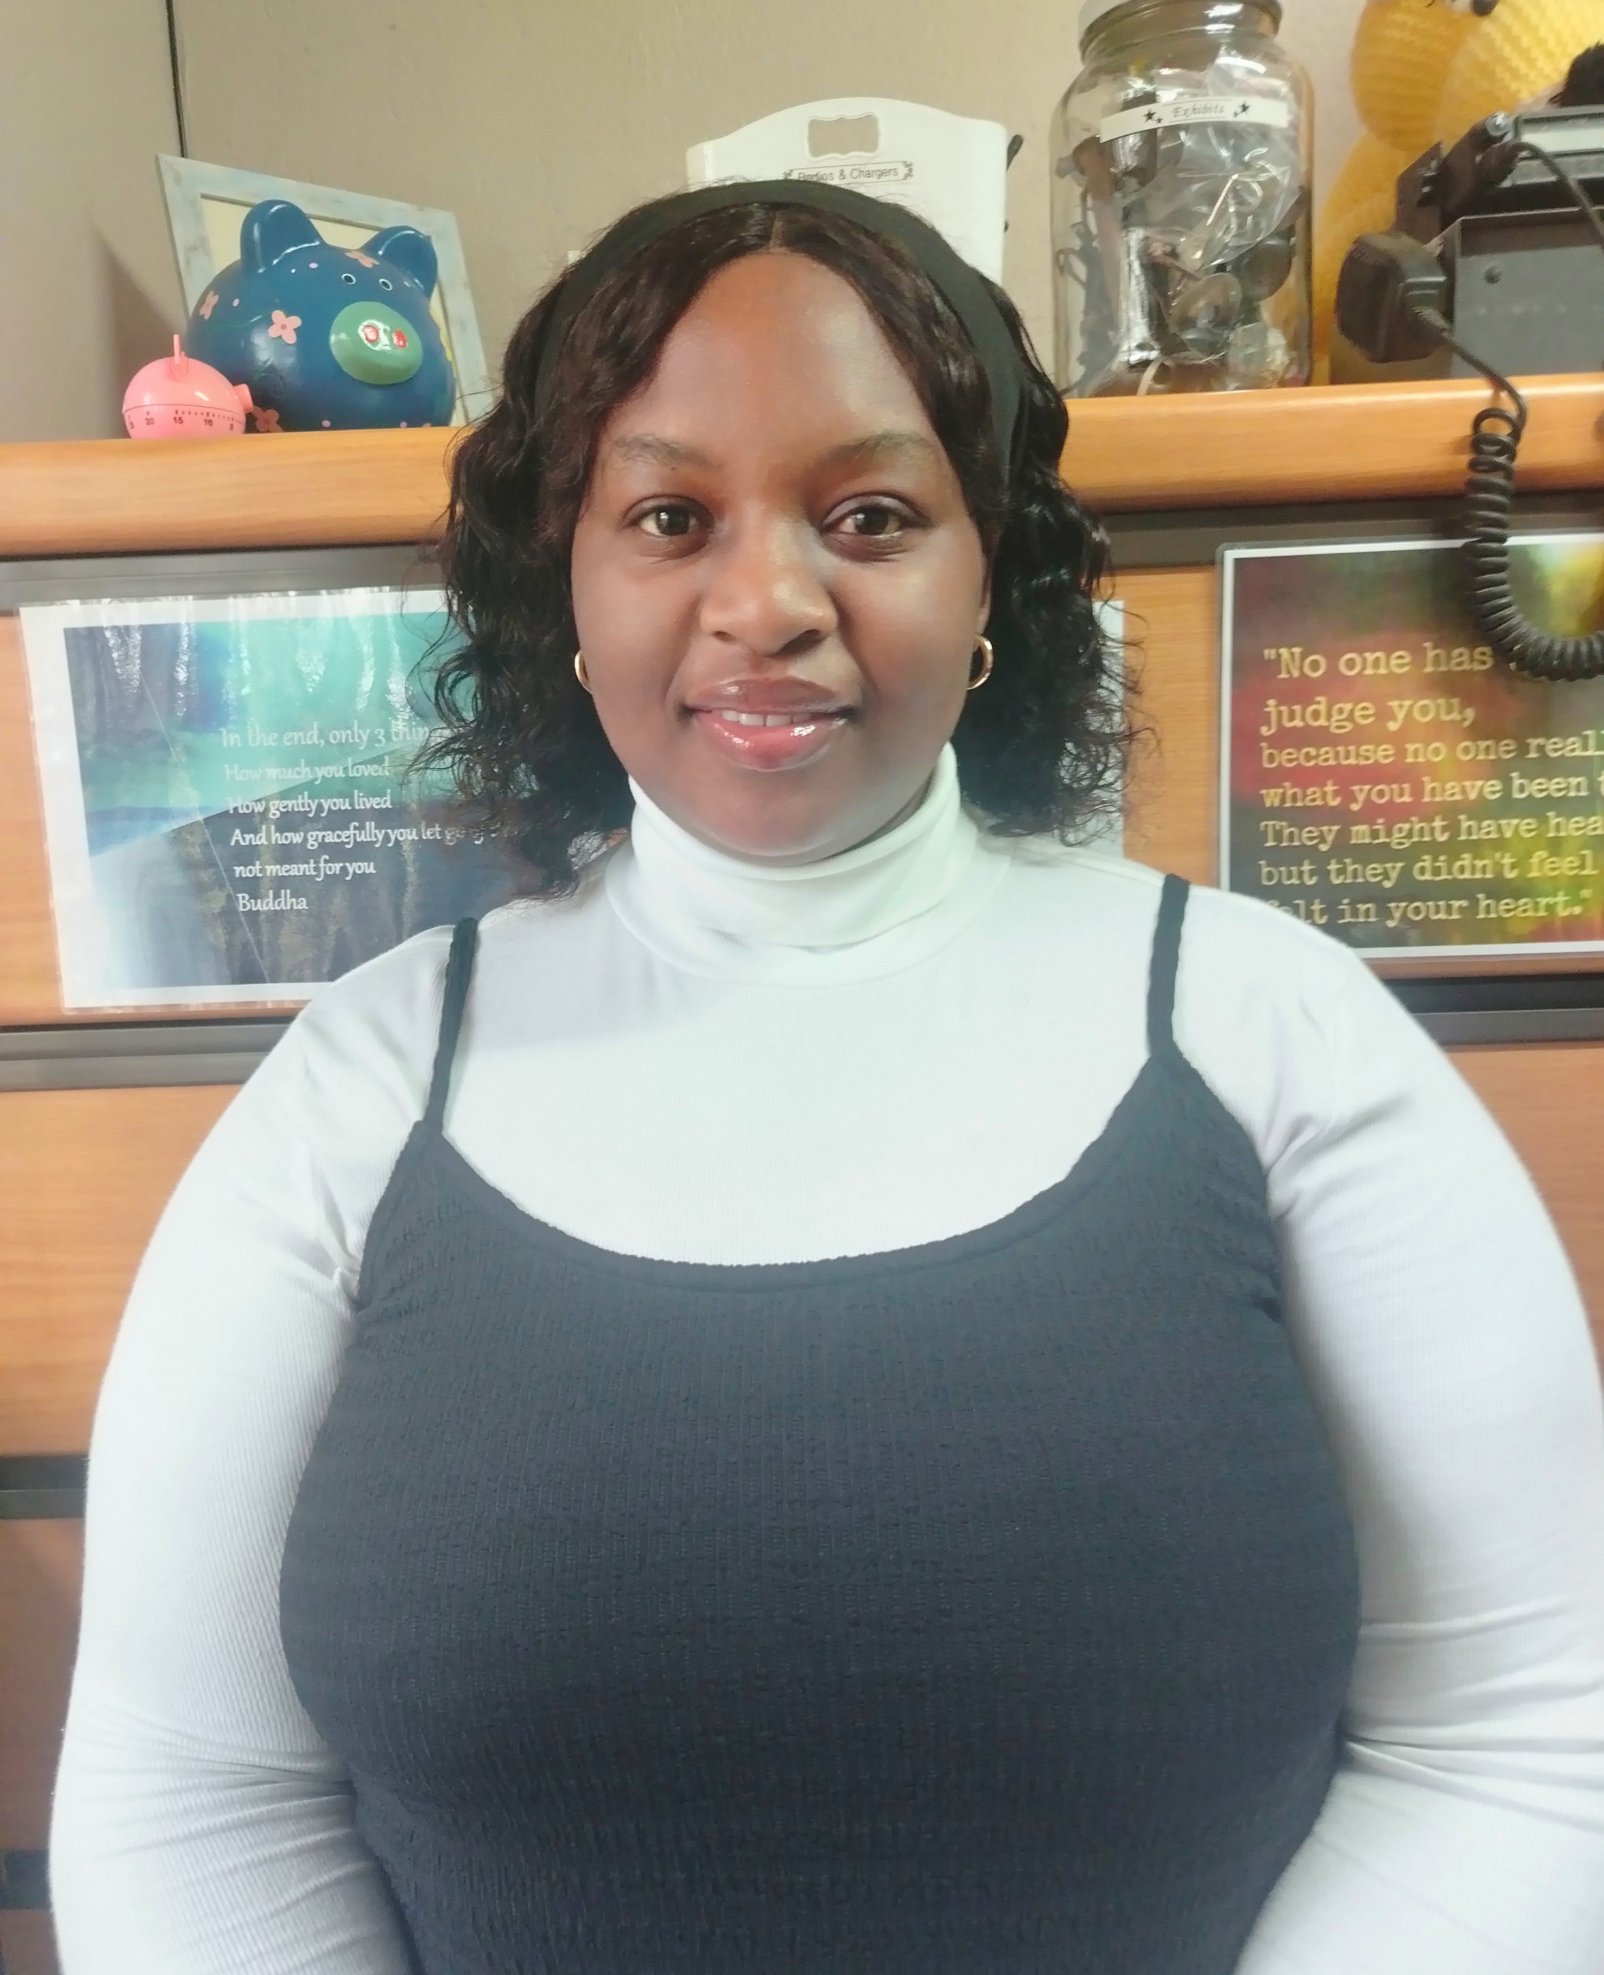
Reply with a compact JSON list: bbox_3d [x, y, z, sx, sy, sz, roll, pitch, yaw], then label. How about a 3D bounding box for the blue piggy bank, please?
[{"bbox_3d":[-0.284,-0.372,0.884,0.154,0.142,0.172,-9,11,-37],"label":"blue piggy bank"}]

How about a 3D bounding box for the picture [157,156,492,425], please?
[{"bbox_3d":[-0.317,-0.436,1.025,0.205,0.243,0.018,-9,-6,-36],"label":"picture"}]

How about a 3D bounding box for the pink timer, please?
[{"bbox_3d":[-0.334,-0.319,0.811,0.069,0.064,0.063,-5,9,-18],"label":"pink timer"}]

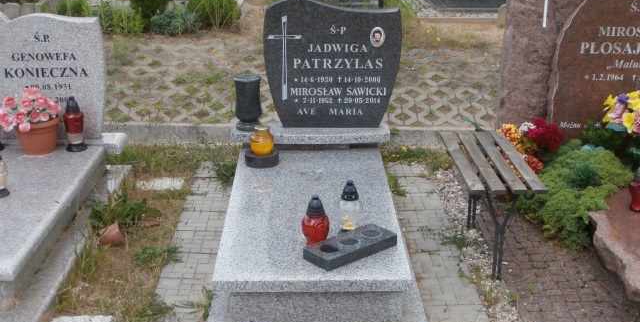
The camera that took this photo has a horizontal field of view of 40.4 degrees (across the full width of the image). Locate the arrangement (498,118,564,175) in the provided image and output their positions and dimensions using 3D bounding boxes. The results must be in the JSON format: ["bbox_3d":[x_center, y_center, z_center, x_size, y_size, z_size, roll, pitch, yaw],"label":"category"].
[{"bbox_3d":[1.172,-0.082,4.854,0.326,0.316,0.286,0,19,-1],"label":"arrangement"}]

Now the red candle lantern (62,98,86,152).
[{"bbox_3d":[-1.297,-0.203,4.594,0.114,0.286,0.114,0,19,-1],"label":"red candle lantern"}]

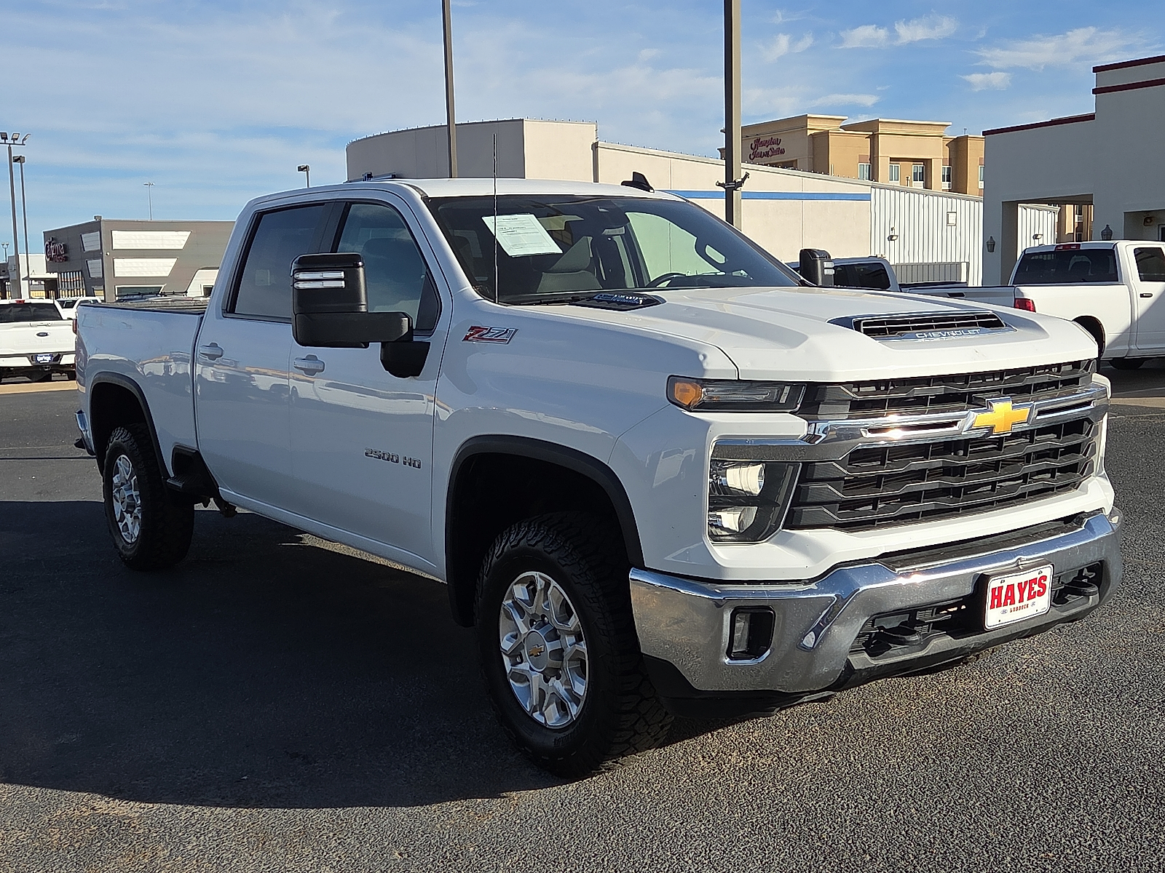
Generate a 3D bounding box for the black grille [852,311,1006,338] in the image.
[{"bbox_3d":[1.052,-0.340,3.923,0.650,0.065,0.080,-6,8,-36],"label":"black grille"}]

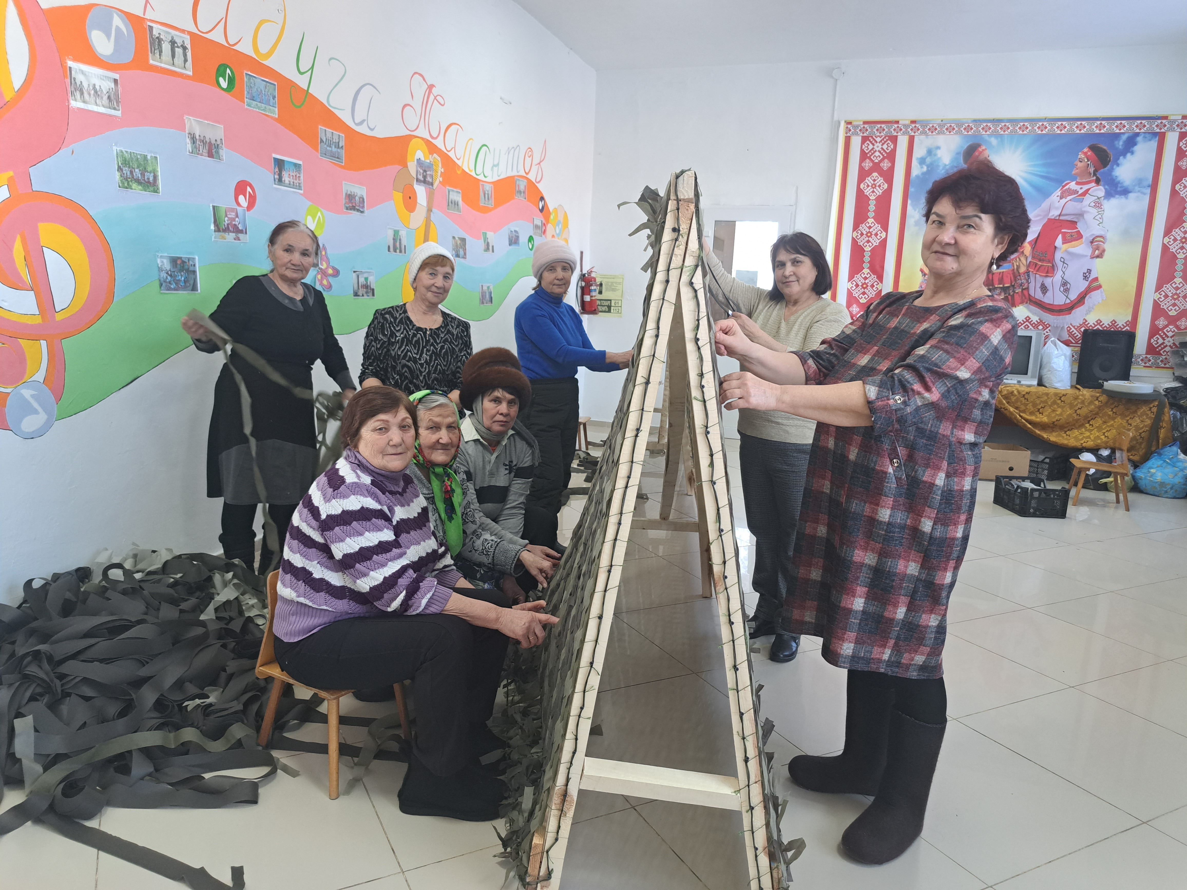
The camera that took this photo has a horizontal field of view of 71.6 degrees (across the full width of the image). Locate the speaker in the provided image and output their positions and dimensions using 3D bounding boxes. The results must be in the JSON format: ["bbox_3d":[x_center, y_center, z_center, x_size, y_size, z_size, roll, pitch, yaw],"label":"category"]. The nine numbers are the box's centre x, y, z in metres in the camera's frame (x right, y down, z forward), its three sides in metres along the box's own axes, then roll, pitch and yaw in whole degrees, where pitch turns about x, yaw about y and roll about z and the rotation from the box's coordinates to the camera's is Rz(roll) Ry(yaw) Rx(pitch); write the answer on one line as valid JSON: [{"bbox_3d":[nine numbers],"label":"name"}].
[{"bbox_3d":[4.195,-0.706,6.736,0.325,0.470,0.290,5,10,17],"label":"speaker"}]

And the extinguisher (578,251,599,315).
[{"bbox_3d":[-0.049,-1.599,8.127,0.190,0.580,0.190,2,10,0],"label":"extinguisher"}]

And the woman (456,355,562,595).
[{"bbox_3d":[-0.377,0.173,3.261,0.480,1.090,0.580,-6,13,-39],"label":"woman"}]

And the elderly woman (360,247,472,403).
[{"bbox_3d":[-0.785,-0.136,3.687,0.500,1.520,0.340,-3,11,-27],"label":"elderly woman"}]

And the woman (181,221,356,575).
[{"bbox_3d":[-1.356,-0.136,3.417,0.600,1.570,0.420,-5,12,-37],"label":"woman"}]

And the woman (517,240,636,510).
[{"bbox_3d":[-0.092,-0.217,4.104,0.580,1.590,0.480,9,12,34],"label":"woman"}]

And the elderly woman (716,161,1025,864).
[{"bbox_3d":[0.604,0.173,1.935,0.680,1.620,0.460,-1,11,-20],"label":"elderly woman"}]

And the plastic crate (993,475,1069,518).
[{"bbox_3d":[2.964,0.350,5.579,0.300,0.195,0.385,2,10,0],"label":"plastic crate"}]

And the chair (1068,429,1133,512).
[{"bbox_3d":[3.572,0.157,5.810,0.340,0.545,0.290,6,11,20],"label":"chair"}]

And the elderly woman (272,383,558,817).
[{"bbox_3d":[-0.465,0.382,2.191,0.780,1.040,0.480,5,10,18],"label":"elderly woman"}]

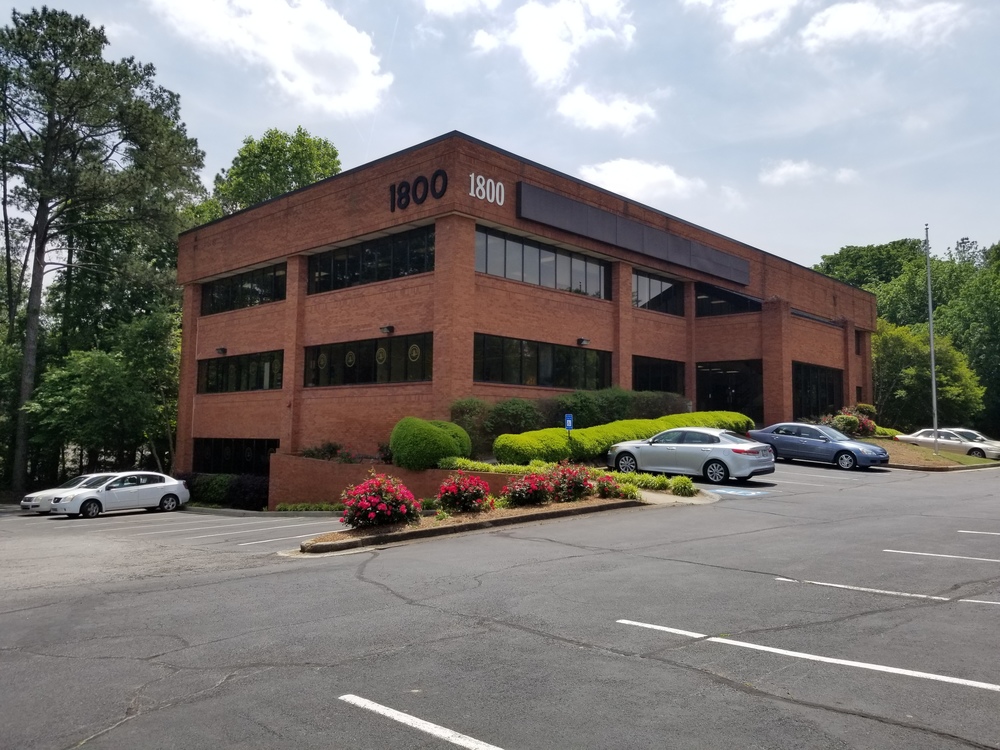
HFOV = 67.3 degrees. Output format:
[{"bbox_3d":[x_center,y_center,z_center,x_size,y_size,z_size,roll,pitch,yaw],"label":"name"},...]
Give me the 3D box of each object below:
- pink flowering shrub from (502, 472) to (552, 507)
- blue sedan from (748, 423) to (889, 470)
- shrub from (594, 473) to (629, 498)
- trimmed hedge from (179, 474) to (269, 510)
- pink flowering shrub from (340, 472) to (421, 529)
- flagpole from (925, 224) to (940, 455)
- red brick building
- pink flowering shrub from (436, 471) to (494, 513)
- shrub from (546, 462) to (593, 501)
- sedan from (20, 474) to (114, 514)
[{"bbox_3d":[0.480,2.117,14.062,0.920,0.580,0.950,1,-4,0],"label":"pink flowering shrub"},{"bbox_3d":[11.360,2.510,27.050,4.820,1.450,1.815,1,-2,45],"label":"blue sedan"},{"bbox_3d":[2.276,2.262,15.333,0.700,0.460,0.720,1,-4,0],"label":"shrub"},{"bbox_3d":[-10.092,4.291,27.819,6.600,1.300,1.350,-3,-5,43],"label":"trimmed hedge"},{"bbox_3d":[-1.818,1.878,11.474,1.160,0.780,1.200,1,-4,0],"label":"pink flowering shrub"},{"bbox_3d":[17.282,-1.472,30.086,0.150,9.250,0.150,-3,-5,43],"label":"flagpole"},{"bbox_3d":[5.912,-0.150,44.209,23.000,12.500,40.300,-3,-5,43],"label":"red brick building"},{"bbox_3d":[-0.599,2.011,13.140,0.960,0.680,0.990,1,-4,0],"label":"pink flowering shrub"},{"bbox_3d":[1.374,2.091,14.835,0.860,0.730,0.890,1,-4,0],"label":"shrub"},{"bbox_3d":[-15.670,4.540,29.000,1.820,1.450,4.750,-5,-7,41],"label":"sedan"}]

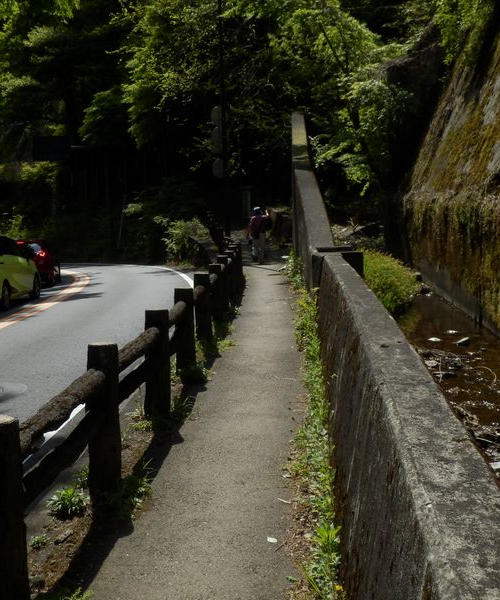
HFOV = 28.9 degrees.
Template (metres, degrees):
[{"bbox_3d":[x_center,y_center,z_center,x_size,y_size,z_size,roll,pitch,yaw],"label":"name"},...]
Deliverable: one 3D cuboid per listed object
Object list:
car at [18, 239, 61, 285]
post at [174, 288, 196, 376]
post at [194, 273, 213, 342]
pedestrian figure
[{"bbox_3d":[-6.700,-1.130,29.300,1.700,1.470,4.100,-4,5,-7],"label":"car"},{"bbox_3d":[-0.623,0.302,9.300,0.170,0.810,0.170,-1,6,2],"label":"post"},{"bbox_3d":[-0.545,0.099,11.300,0.170,0.810,0.170,-1,6,2],"label":"post"},{"bbox_3d":[0.228,-1.887,28.400,0.550,1.670,0.450,-1,6,0],"label":"pedestrian figure"}]

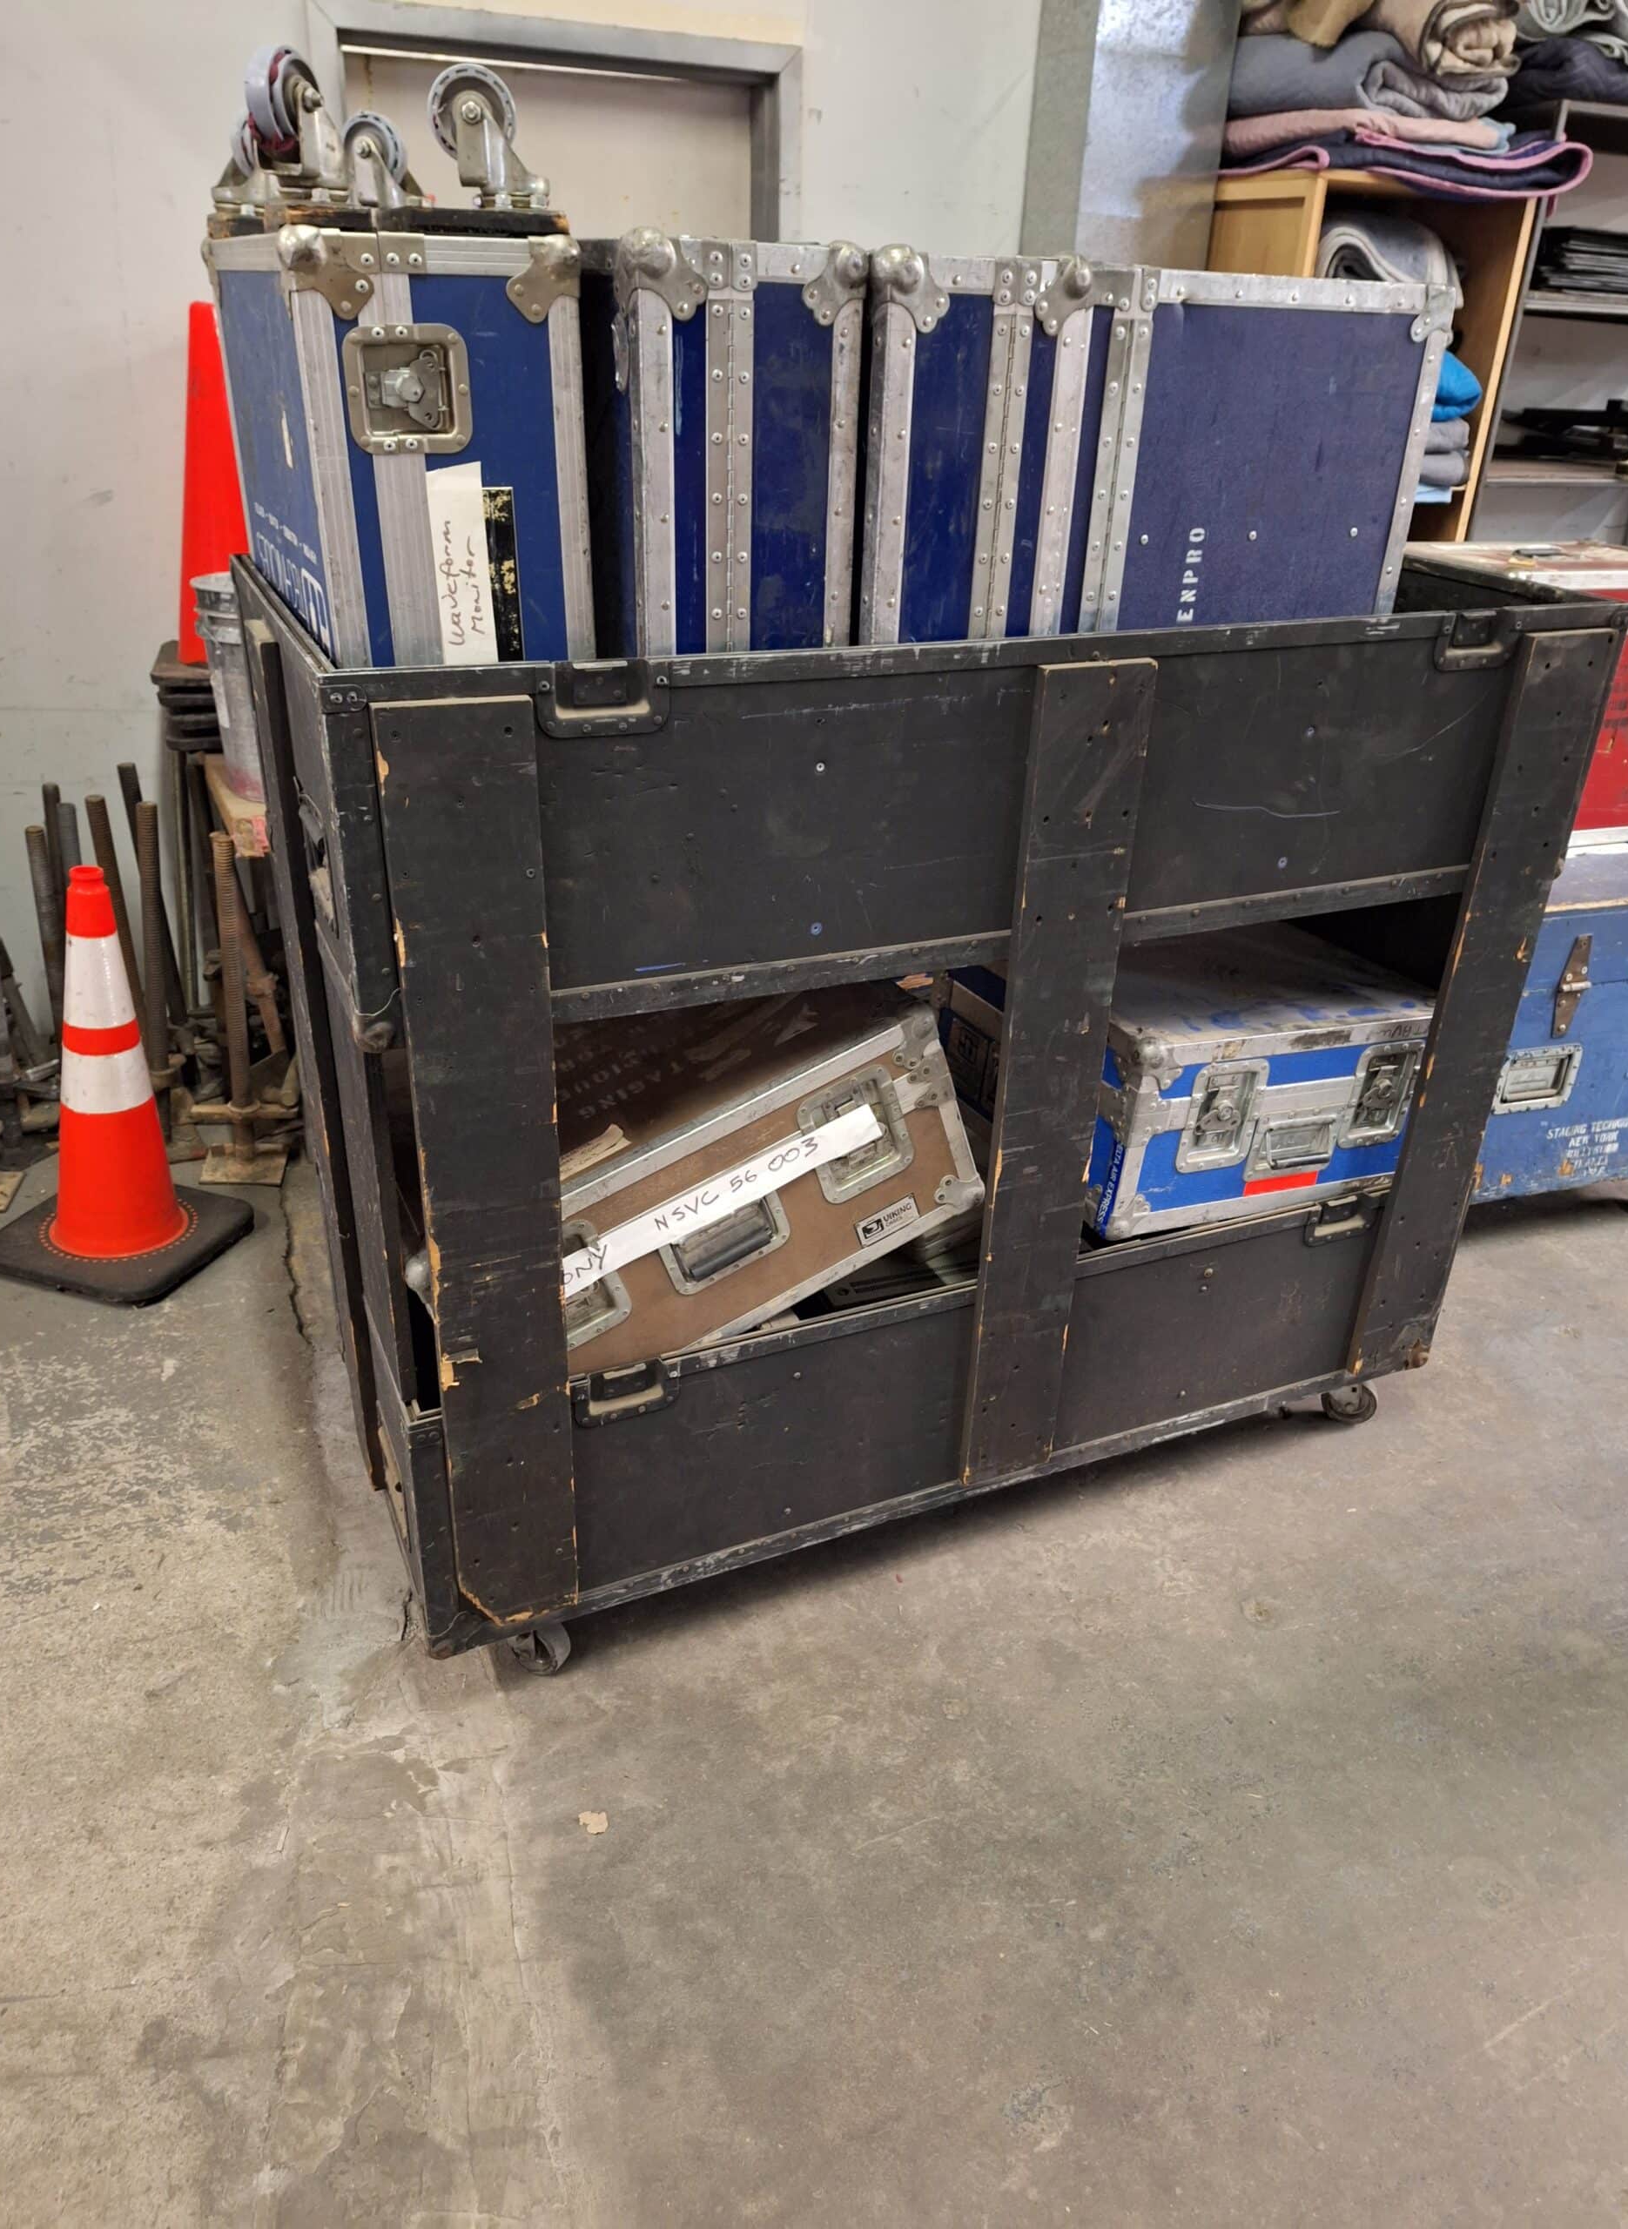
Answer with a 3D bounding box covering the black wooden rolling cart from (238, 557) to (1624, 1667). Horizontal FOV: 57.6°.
[{"bbox_3d":[0.131,-0.073,2.081,1.580,1.290,0.735,-10,30,-22],"label":"black wooden rolling cart"}]

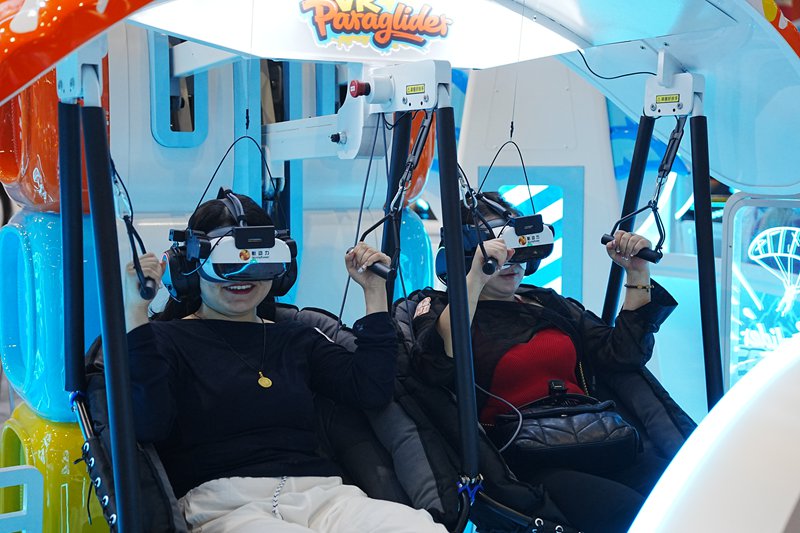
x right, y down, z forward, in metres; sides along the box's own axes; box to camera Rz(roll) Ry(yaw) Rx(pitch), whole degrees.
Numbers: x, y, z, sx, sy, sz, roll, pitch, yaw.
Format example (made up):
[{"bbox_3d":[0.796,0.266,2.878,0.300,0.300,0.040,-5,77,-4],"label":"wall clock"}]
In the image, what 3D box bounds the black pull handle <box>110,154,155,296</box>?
[{"bbox_3d":[-0.527,-0.079,2.049,0.045,0.270,0.155,-15,15,-6],"label":"black pull handle"}]

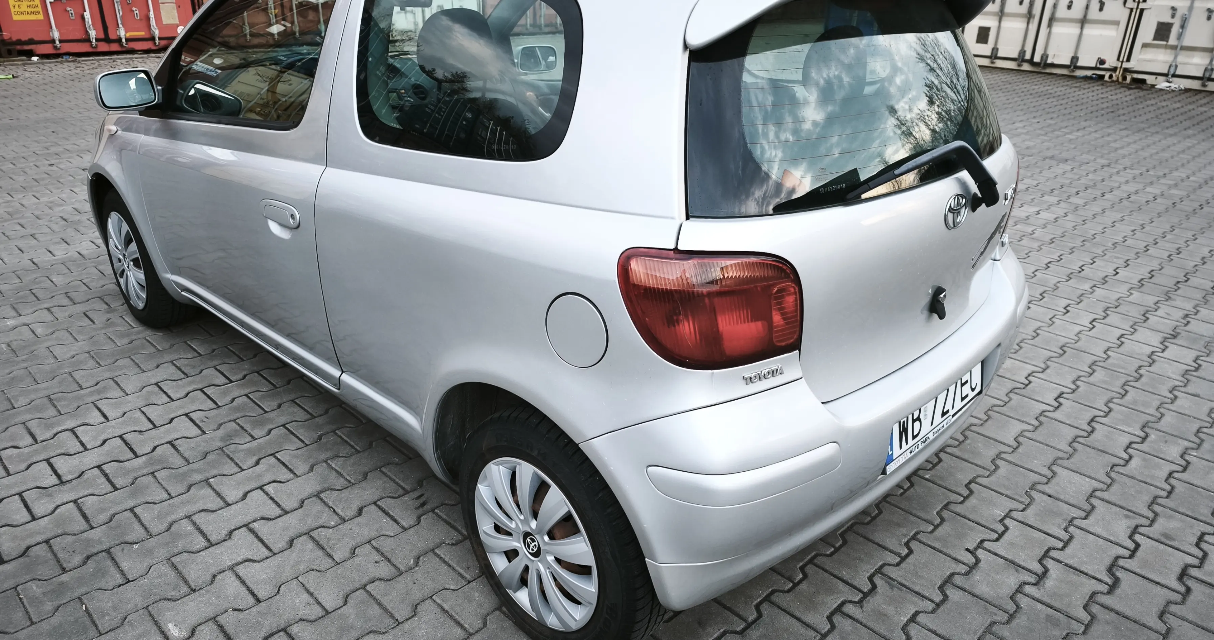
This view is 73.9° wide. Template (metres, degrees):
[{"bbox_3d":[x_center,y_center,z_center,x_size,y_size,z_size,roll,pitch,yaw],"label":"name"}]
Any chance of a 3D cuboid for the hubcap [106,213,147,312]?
[{"bbox_3d":[-1.869,-0.231,3.164,0.388,0.388,0.050,22,31,39],"label":"hubcap"}]

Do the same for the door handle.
[{"bbox_3d":[-0.849,-0.275,2.096,0.200,0.060,0.040,22,31,39],"label":"door handle"}]

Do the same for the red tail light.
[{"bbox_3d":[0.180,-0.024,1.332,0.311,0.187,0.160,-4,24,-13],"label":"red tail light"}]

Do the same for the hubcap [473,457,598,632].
[{"bbox_3d":[-0.147,0.467,1.693,0.388,0.388,0.050,22,31,39],"label":"hubcap"}]

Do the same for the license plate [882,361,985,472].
[{"bbox_3d":[0.757,0.190,1.819,0.020,0.122,0.522,19,29,40],"label":"license plate"}]

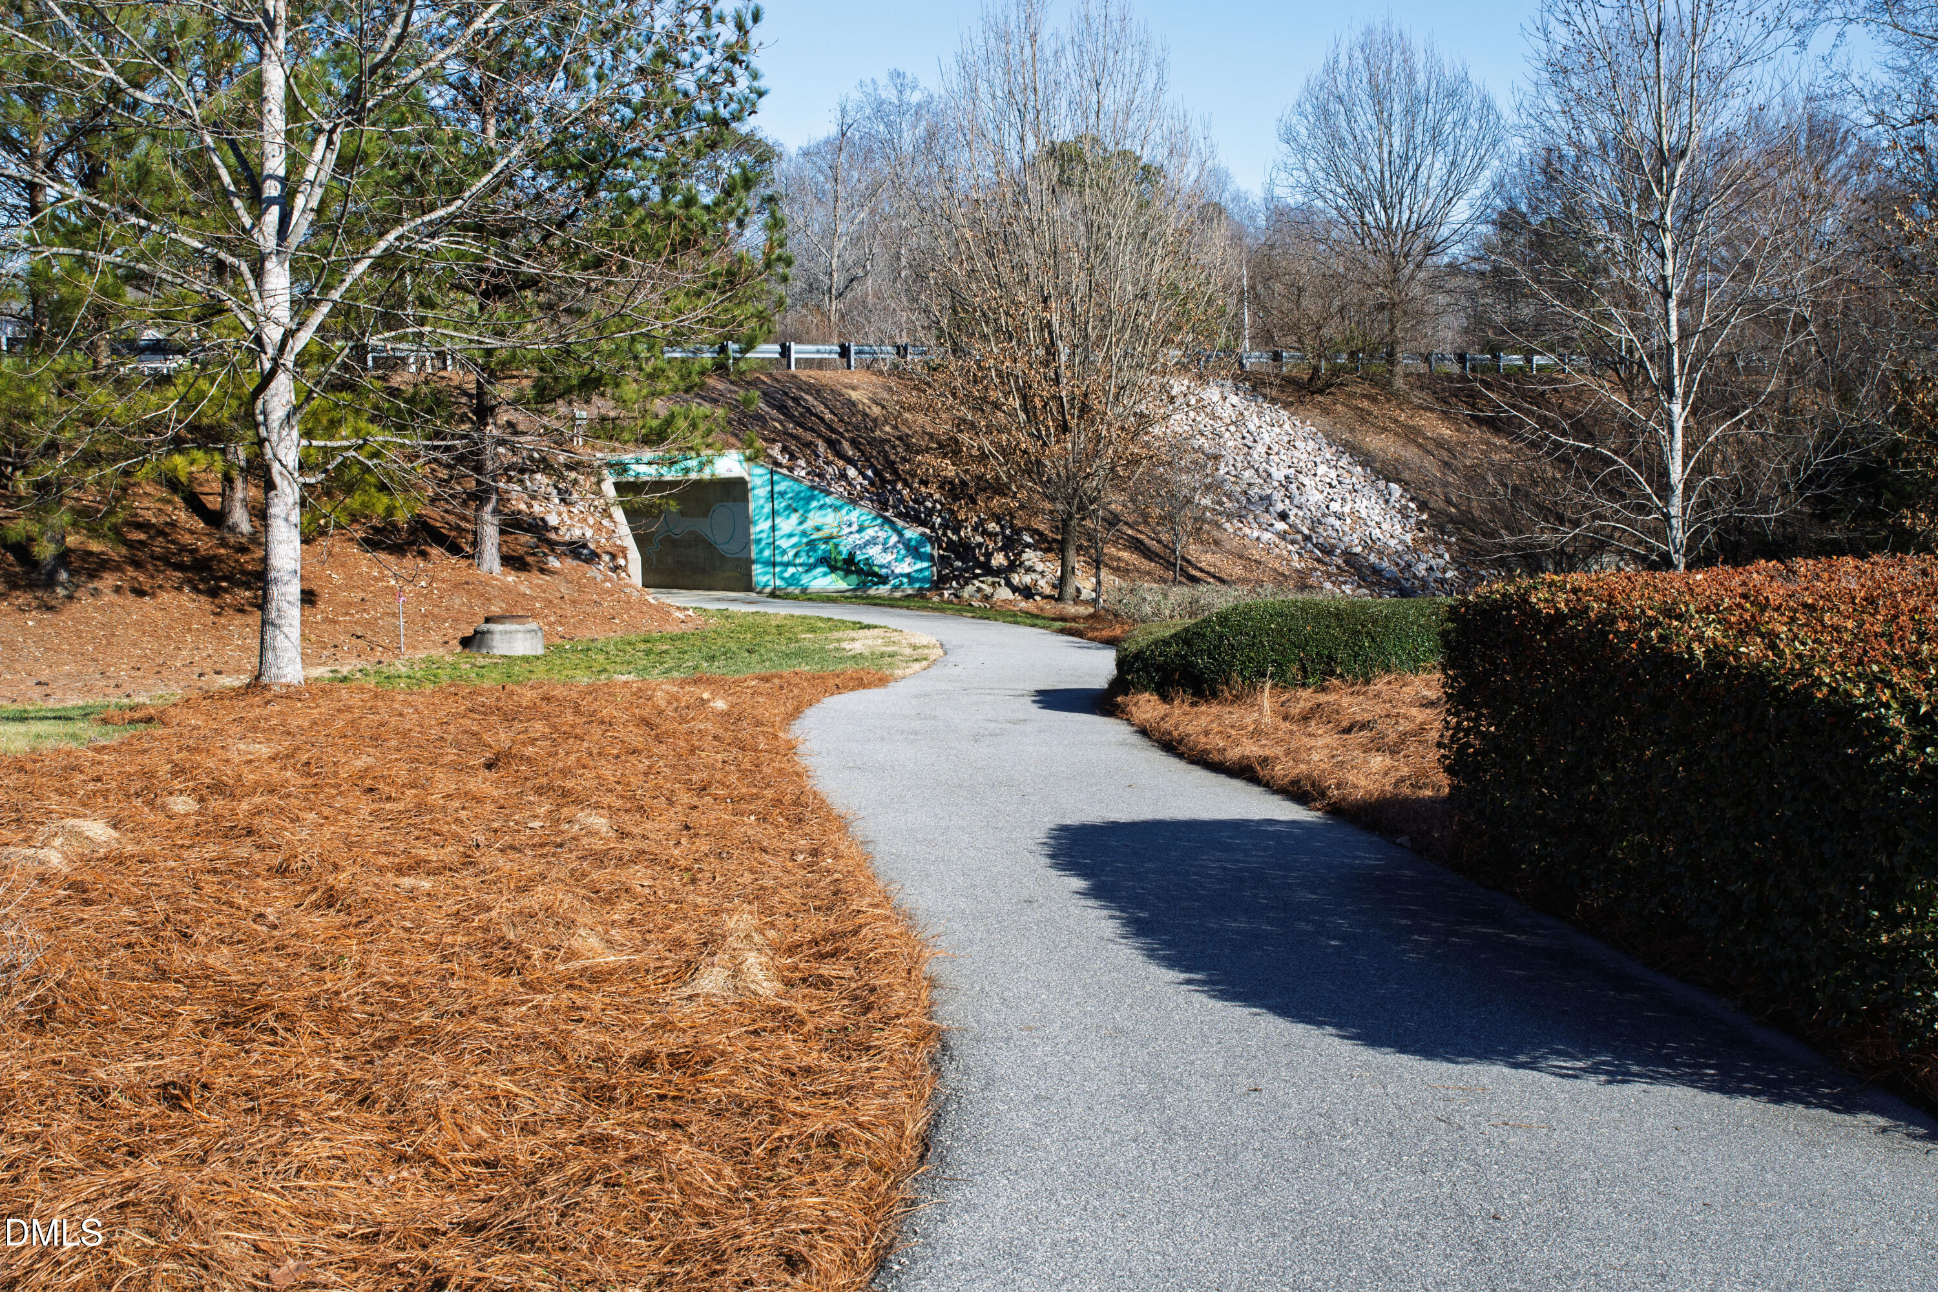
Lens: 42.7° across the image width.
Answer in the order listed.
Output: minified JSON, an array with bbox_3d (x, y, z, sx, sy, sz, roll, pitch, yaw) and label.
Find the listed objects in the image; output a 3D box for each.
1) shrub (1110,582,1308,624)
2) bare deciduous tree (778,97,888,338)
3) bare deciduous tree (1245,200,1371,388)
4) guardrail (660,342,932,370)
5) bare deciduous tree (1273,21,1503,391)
[{"bbox_3d":[3.607,-0.633,36.300,3.100,0.620,1.700,-1,3,0],"label":"shrub"},{"bbox_3d":[-5.503,-16.944,100.000,4.400,10.500,4.400,-1,3,0],"label":"bare deciduous tree"},{"bbox_3d":[9.774,-10.104,71.200,3.600,5.300,3.600,-1,3,0],"label":"bare deciduous tree"},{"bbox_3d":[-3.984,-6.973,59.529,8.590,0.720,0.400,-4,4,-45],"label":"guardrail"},{"bbox_3d":[12.381,-12.923,73.100,6.600,10.500,6.600,-1,3,0],"label":"bare deciduous tree"}]

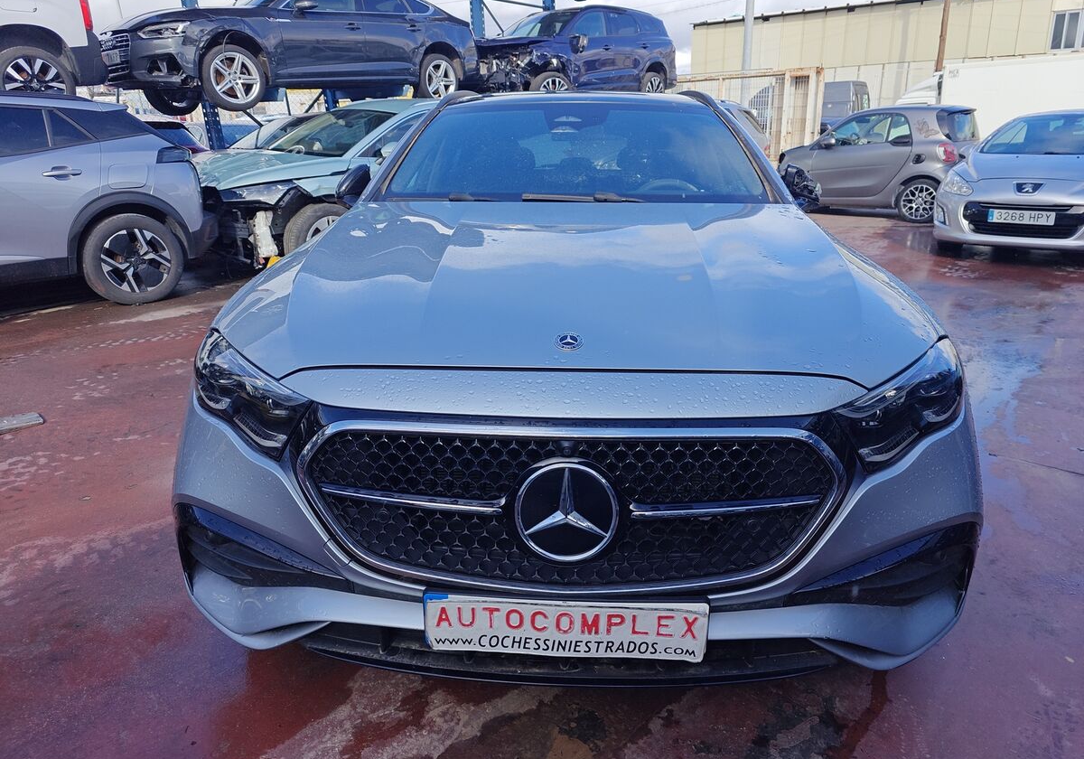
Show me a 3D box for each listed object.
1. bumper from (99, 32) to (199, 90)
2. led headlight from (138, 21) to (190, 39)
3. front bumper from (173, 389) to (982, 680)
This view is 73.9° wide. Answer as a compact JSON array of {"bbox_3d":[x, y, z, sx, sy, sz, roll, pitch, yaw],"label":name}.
[{"bbox_3d":[-4.335,-3.359,7.669,1.830,0.550,0.500,16,27,40],"label":"bumper"},{"bbox_3d":[-3.786,-3.493,7.212,0.420,0.175,0.430,16,27,40],"label":"led headlight"},{"bbox_3d":[0.055,0.305,1.535,1.870,0.610,0.500,1,18,3],"label":"front bumper"}]

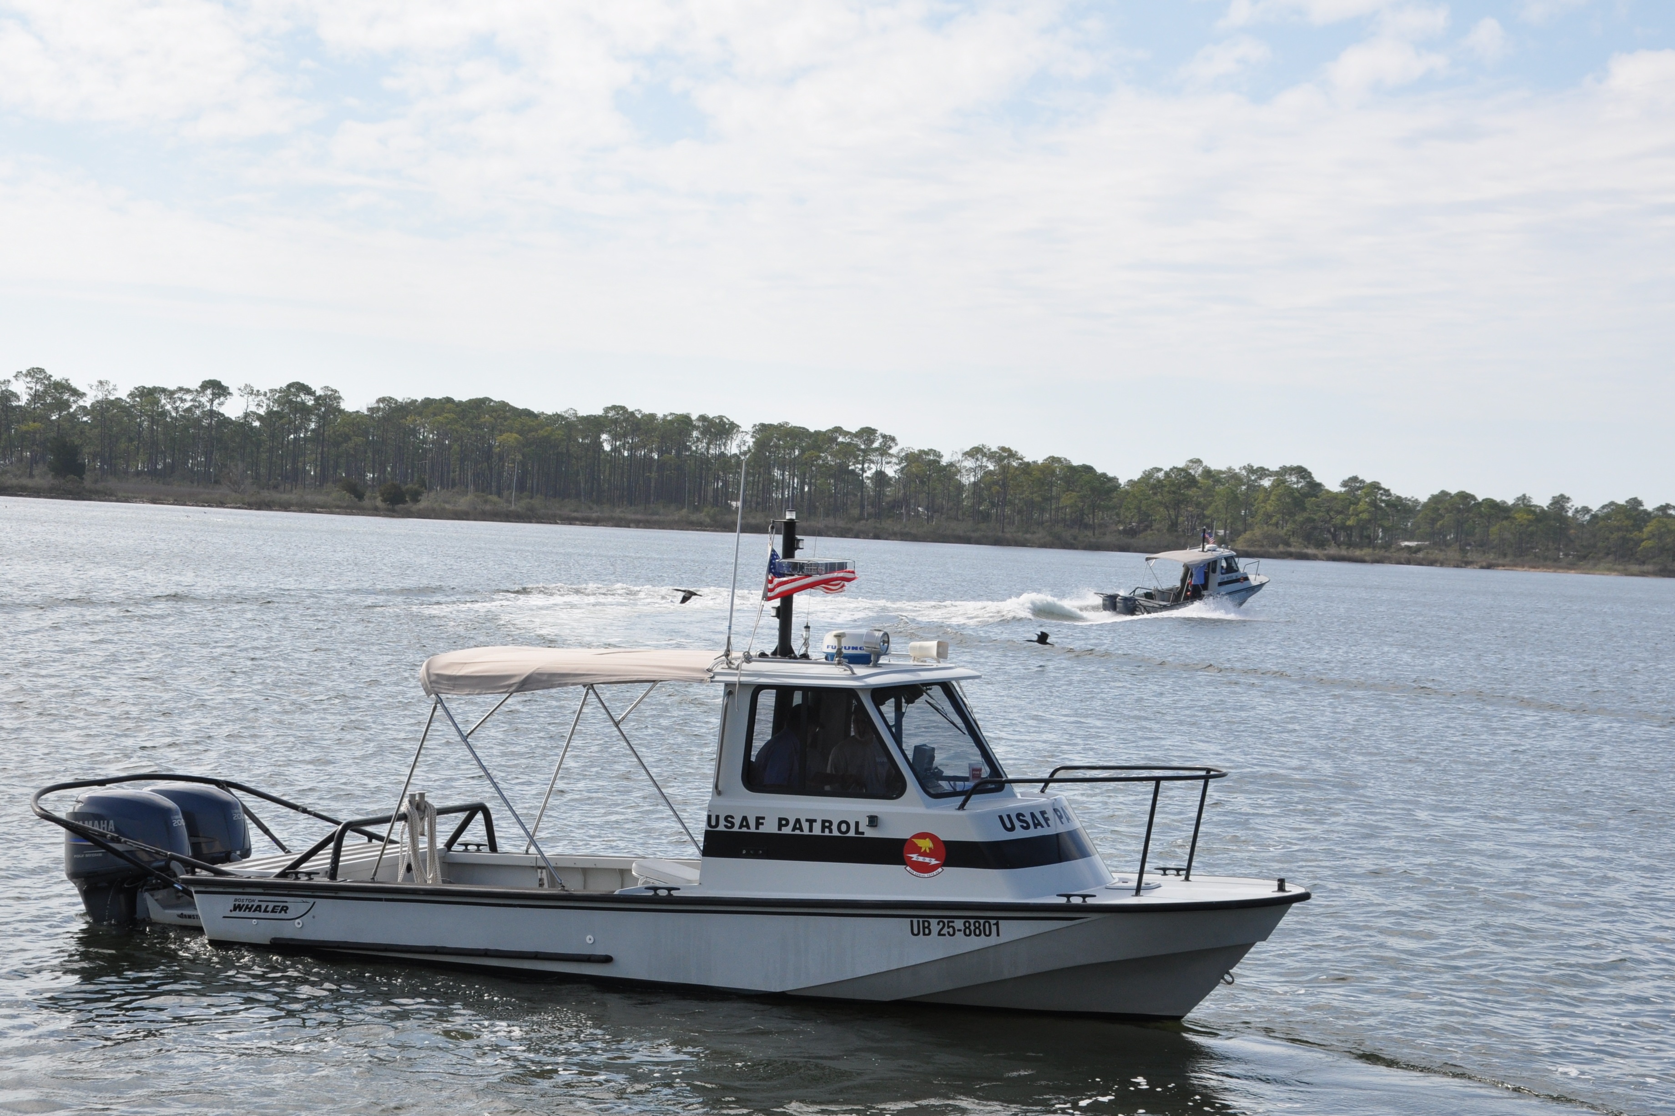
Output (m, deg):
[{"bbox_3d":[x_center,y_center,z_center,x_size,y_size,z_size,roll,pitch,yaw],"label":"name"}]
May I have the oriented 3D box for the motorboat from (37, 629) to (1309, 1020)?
[{"bbox_3d":[-1.230,1.590,20.949,9.000,2.350,2.460,3,1,23],"label":"motorboat"}]

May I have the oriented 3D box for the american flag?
[{"bbox_3d":[-0.176,0.120,20.400,0.590,0.345,0.120,3,1,0],"label":"american flag"}]

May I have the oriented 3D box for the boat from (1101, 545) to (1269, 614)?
[{"bbox_3d":[13.510,0.851,120.048,8.950,2.350,2.450,-5,7,-42],"label":"boat"}]

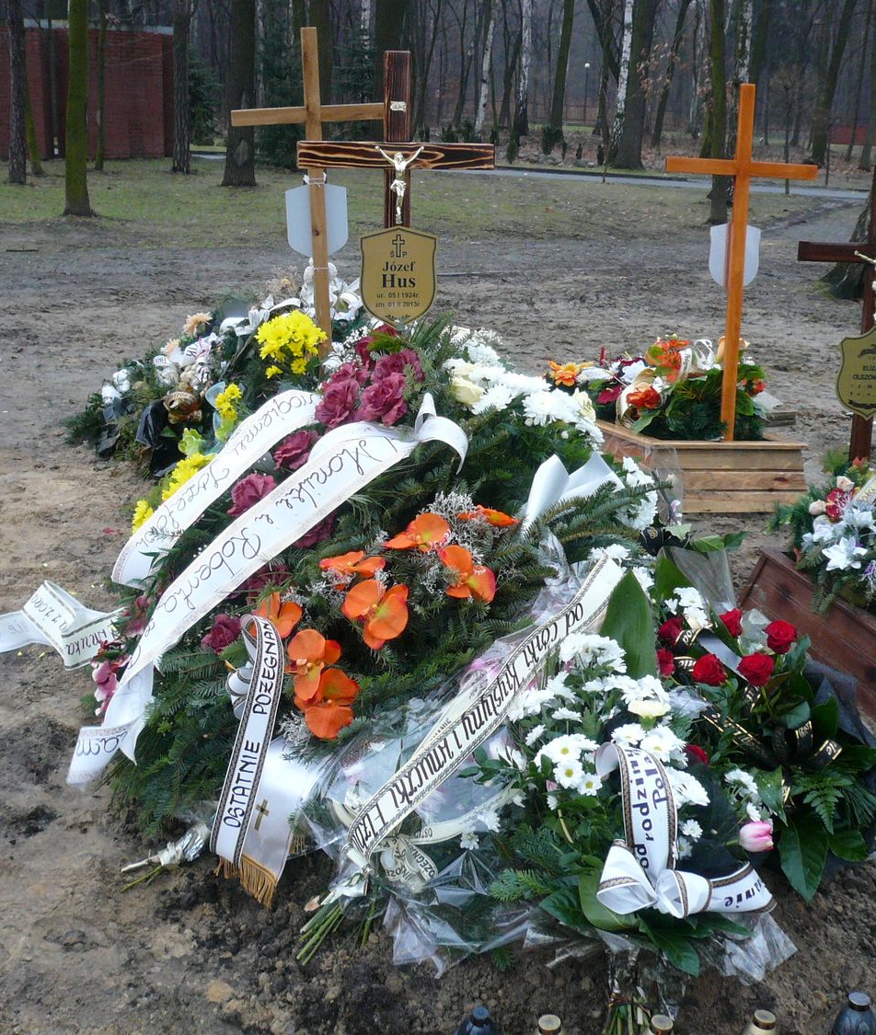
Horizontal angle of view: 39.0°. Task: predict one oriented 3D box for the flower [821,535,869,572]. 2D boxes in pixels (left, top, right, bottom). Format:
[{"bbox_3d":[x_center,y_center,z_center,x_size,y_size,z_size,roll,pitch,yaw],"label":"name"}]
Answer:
[{"bbox_3d":[1.153,0.099,3.500,0.130,0.095,0.080,7,-7,18],"label":"flower"}]

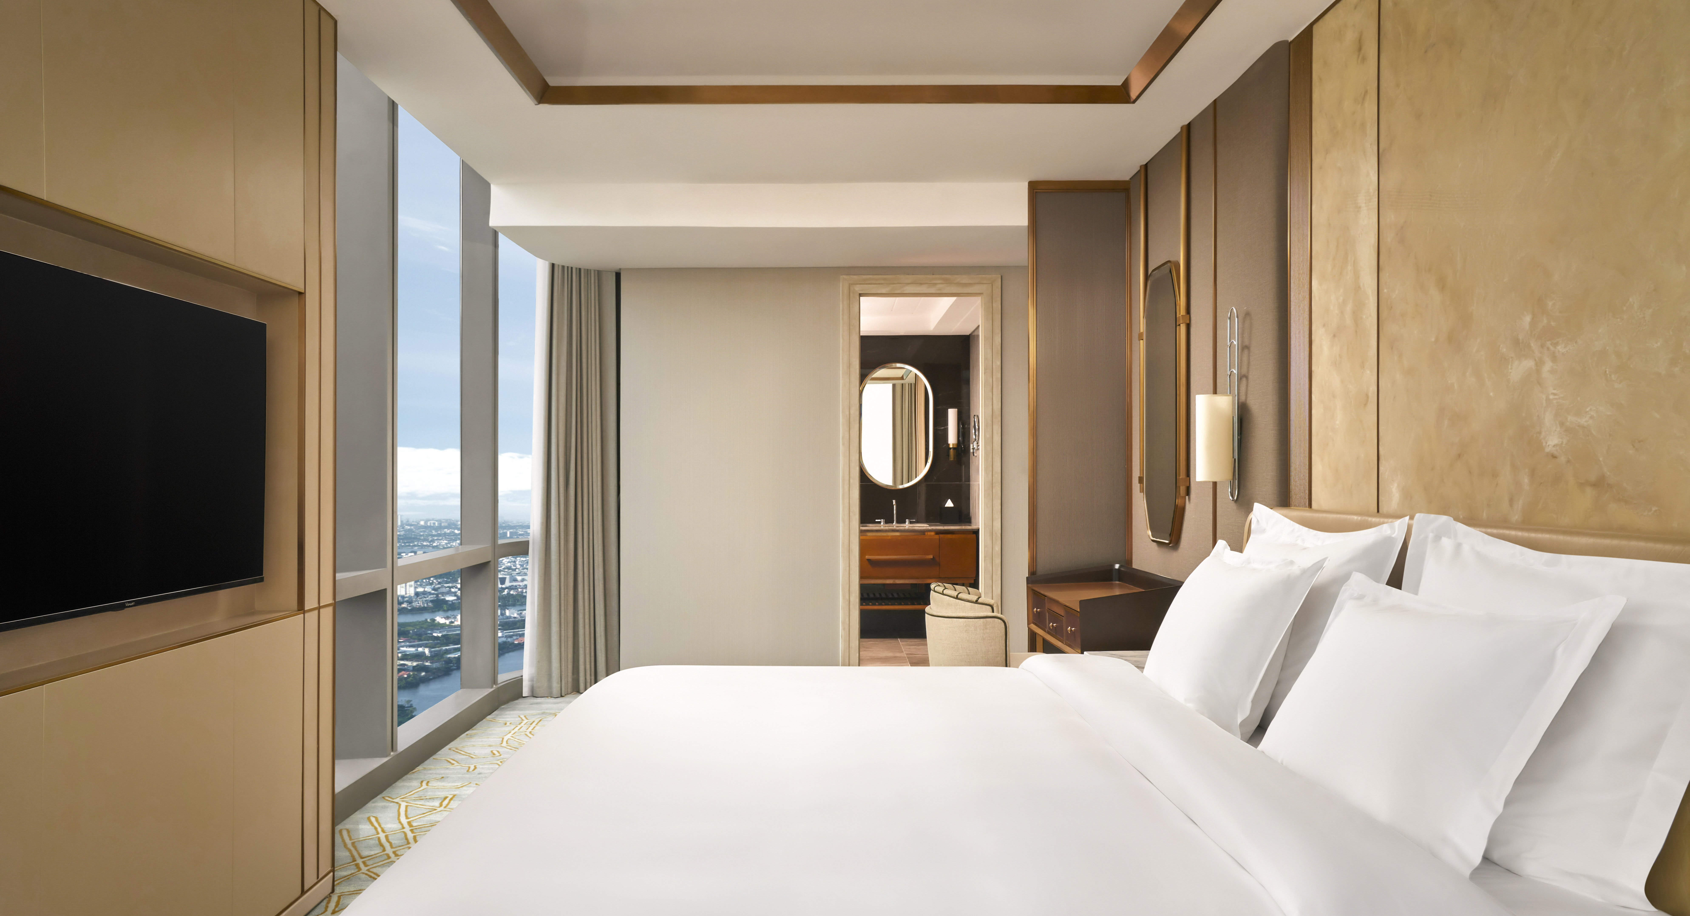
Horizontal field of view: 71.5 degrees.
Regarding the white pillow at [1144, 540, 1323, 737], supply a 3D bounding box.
[{"bbox_3d":[1.038,0.453,3.204,0.200,0.500,0.840,27,-1,-1],"label":"white pillow"}]

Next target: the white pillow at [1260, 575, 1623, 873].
[{"bbox_3d":[1.049,0.446,2.214,0.200,0.500,0.870,27,-1,-1],"label":"white pillow"}]

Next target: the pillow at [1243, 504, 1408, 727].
[{"bbox_3d":[1.198,0.418,3.167,0.190,0.560,0.940,16,-1,-1],"label":"pillow"}]

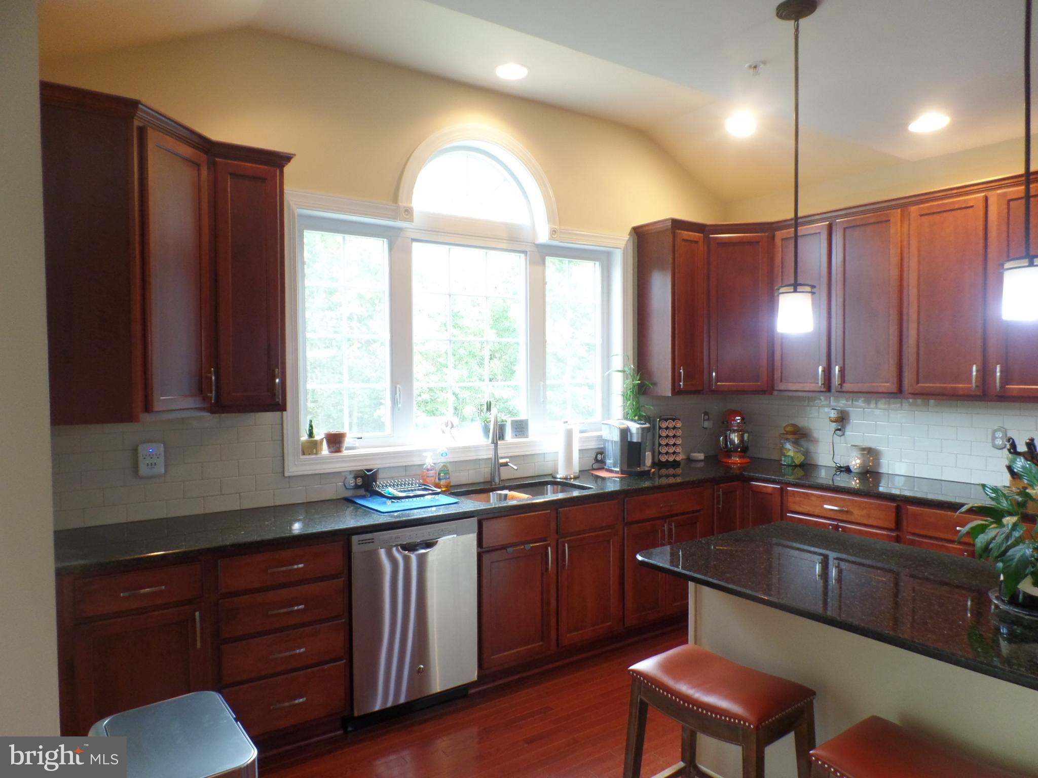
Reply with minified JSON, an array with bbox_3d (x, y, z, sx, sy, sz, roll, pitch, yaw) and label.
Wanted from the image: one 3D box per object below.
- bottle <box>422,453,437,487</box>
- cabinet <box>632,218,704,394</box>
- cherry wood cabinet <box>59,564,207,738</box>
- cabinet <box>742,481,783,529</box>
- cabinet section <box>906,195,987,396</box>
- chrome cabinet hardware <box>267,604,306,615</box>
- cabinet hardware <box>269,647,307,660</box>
[{"bbox_3d":[-0.477,0.436,3.637,0.076,0.198,0.052,-1,2,-16],"label":"bottle"},{"bbox_3d":[1.001,-0.509,4.520,0.315,1.096,0.332,-1,2,-35],"label":"cabinet"},{"bbox_3d":[-1.509,1.025,2.696,0.470,0.830,0.580,-1,2,-34],"label":"cherry wood cabinet"},{"bbox_3d":[1.637,0.926,4.279,0.420,0.720,0.300,-1,2,-34],"label":"cabinet"},{"bbox_3d":[2.368,-0.485,3.710,0.310,1.035,0.392,-1,2,-34],"label":"cabinet section"},{"bbox_3d":[-0.904,0.856,2.678,0.139,0.013,0.034,-1,2,-35],"label":"chrome cabinet hardware"},{"bbox_3d":[-0.901,1.027,2.684,0.140,0.013,0.034,-1,2,-35],"label":"cabinet hardware"}]

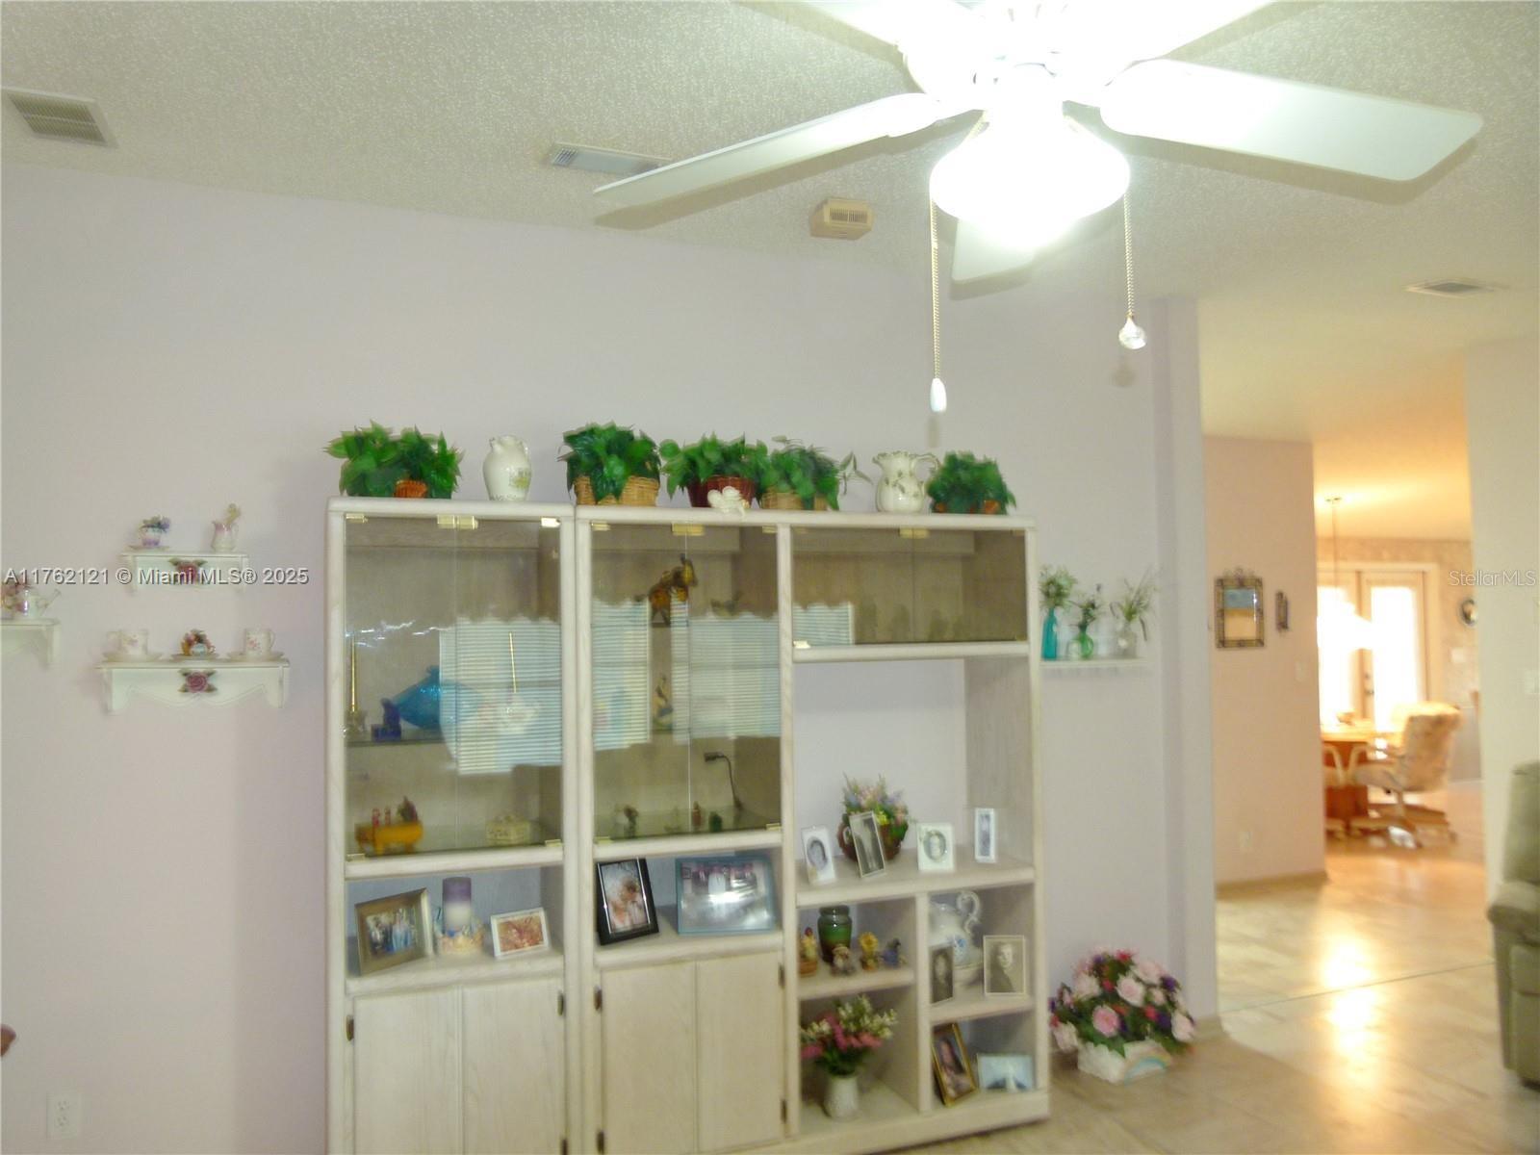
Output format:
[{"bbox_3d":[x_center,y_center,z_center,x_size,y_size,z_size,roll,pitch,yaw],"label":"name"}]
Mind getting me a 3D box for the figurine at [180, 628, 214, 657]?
[{"bbox_3d":[-1.499,0.172,2.913,0.079,0.071,0.070,0,-3,-22],"label":"figurine"}]

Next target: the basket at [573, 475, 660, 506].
[{"bbox_3d":[-0.458,-0.247,3.337,0.260,0.110,0.210,0,-2,-20],"label":"basket"}]

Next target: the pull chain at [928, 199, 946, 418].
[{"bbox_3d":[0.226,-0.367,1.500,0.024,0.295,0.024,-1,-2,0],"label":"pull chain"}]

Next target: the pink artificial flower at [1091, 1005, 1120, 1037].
[{"bbox_3d":[1.117,1.473,3.695,0.090,0.093,0.060,-1,-3,20],"label":"pink artificial flower"}]

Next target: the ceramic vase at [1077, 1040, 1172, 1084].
[{"bbox_3d":[1.225,1.646,3.835,0.250,0.100,0.165,1,-3,-28],"label":"ceramic vase"}]

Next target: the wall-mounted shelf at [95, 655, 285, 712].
[{"bbox_3d":[-1.515,0.283,2.943,0.444,0.137,0.130,0,-3,-22],"label":"wall-mounted shelf"}]

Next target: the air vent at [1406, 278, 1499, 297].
[{"bbox_3d":[2.459,-1.031,4.002,0.285,0.018,0.160,0,1,-22],"label":"air vent"}]

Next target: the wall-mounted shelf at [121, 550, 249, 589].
[{"bbox_3d":[-1.525,-0.019,2.919,0.290,0.098,0.120,0,-3,-22],"label":"wall-mounted shelf"}]

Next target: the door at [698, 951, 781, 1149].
[{"bbox_3d":[-0.084,1.317,3.108,0.258,0.510,0.020,0,-3,-22],"label":"door"}]

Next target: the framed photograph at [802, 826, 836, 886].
[{"bbox_3d":[0.137,0.827,3.306,0.089,0.158,0.030,1,-19,-34],"label":"framed photograph"}]

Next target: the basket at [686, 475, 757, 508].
[{"bbox_3d":[-0.148,-0.253,3.451,0.220,0.120,0.200,0,-2,-20],"label":"basket"}]

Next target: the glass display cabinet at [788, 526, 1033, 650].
[{"bbox_3d":[0.367,0.030,3.488,0.805,0.373,0.380,0,-3,-22],"label":"glass display cabinet"}]

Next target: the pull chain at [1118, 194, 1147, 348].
[{"bbox_3d":[0.464,-0.395,1.430,0.032,0.200,0.030,0,-3,-22],"label":"pull chain"}]

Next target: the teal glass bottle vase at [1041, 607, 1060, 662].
[{"bbox_3d":[0.998,0.202,3.964,0.062,0.186,0.062,0,-3,-22],"label":"teal glass bottle vase"}]

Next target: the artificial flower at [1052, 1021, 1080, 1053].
[{"bbox_3d":[0.989,1.536,3.716,0.085,0.098,0.075,-2,-3,33],"label":"artificial flower"}]

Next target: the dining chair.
[{"bbox_3d":[4.511,1.353,7.934,0.570,0.940,0.620,0,-2,-18],"label":"dining chair"}]

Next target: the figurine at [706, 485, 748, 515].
[{"bbox_3d":[-0.119,-0.218,3.143,0.122,0.086,0.060,0,-3,-22],"label":"figurine"}]

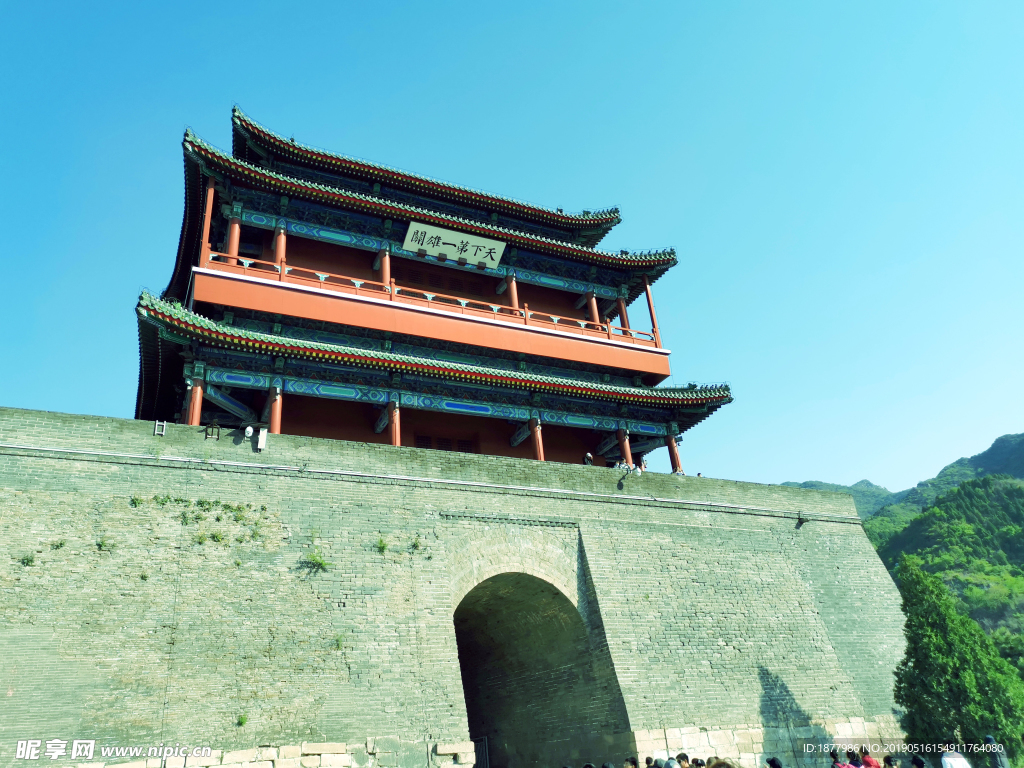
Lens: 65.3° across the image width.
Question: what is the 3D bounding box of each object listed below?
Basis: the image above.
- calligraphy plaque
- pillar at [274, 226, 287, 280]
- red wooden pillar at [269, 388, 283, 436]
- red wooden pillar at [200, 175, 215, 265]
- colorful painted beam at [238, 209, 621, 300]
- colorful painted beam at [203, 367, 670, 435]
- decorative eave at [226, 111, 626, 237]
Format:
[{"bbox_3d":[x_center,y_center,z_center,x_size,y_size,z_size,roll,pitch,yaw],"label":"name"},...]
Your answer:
[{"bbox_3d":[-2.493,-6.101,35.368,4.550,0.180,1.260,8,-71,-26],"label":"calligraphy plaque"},{"bbox_3d":[-9.320,-4.884,32.031,0.390,3.100,0.390,8,-29,-26],"label":"pillar"},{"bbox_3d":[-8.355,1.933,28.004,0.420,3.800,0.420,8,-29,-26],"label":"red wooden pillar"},{"bbox_3d":[-11.518,-6.118,30.237,0.240,4.400,0.240,8,-29,-26],"label":"red wooden pillar"},{"bbox_3d":[-2.798,-5.646,36.000,18.200,0.620,0.420,8,-29,-26],"label":"colorful painted beam"},{"bbox_3d":[-1.829,0.902,32.200,20.000,0.660,0.450,8,-29,-26],"label":"colorful painted beam"},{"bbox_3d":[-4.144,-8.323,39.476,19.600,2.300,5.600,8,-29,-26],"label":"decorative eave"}]

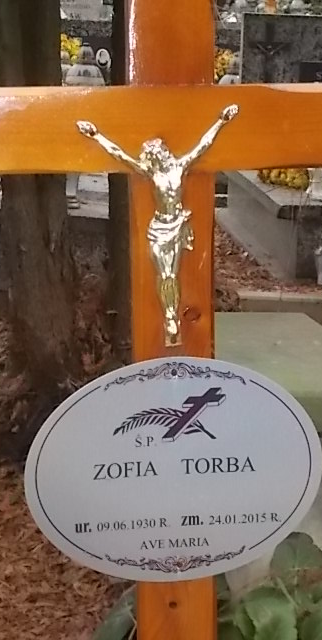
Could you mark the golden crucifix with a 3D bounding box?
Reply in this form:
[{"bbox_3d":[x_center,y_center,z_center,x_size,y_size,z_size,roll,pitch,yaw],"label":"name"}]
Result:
[{"bbox_3d":[0.009,-0.086,1.591,0.162,0.242,0.032,-6,15,-7],"label":"golden crucifix"}]

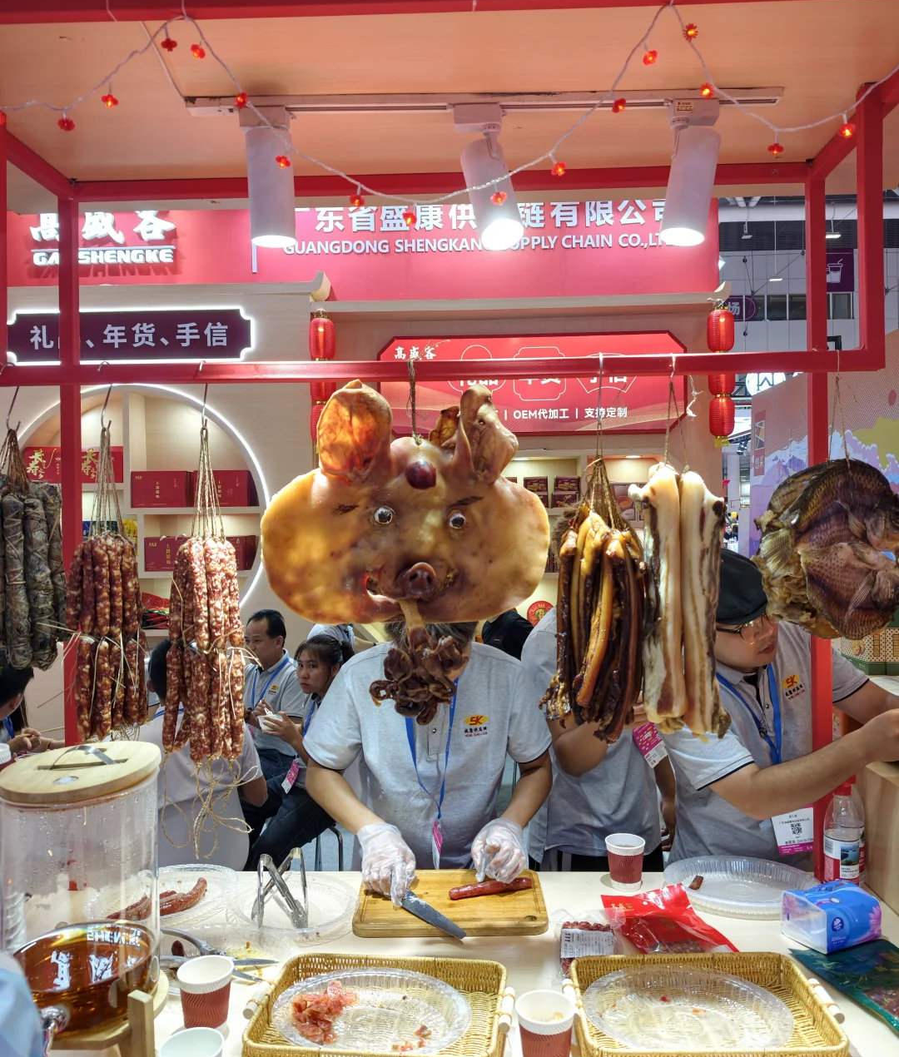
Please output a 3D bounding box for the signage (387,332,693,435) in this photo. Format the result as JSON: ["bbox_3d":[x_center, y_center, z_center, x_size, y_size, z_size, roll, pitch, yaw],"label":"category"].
[{"bbox_3d":[0.469,-0.818,4.700,1.730,0.540,0.050,-1,0,2],"label":"signage"}]

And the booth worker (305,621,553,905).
[{"bbox_3d":[-0.030,0.885,1.840,0.570,1.500,0.500,-1,0,-2],"label":"booth worker"}]

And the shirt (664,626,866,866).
[{"bbox_3d":[0.705,0.550,1.900,0.470,0.660,0.320,-1,7,-34],"label":"shirt"}]

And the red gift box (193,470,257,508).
[{"bbox_3d":[-1.333,-0.234,4.880,0.320,0.207,0.120,-1,0,2],"label":"red gift box"}]

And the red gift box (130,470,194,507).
[{"bbox_3d":[-1.706,-0.226,4.900,0.320,0.207,0.120,-1,0,2],"label":"red gift box"}]

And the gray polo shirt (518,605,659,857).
[{"bbox_3d":[0.375,0.515,2.130,0.440,0.670,0.280,-1,0,-22],"label":"gray polo shirt"}]

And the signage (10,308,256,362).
[{"bbox_3d":[-1.872,-1.123,4.850,1.420,0.310,0.060,-1,0,2],"label":"signage"}]

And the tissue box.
[{"bbox_3d":[0.678,0.690,1.470,0.135,0.068,0.085,-1,0,-23],"label":"tissue box"}]

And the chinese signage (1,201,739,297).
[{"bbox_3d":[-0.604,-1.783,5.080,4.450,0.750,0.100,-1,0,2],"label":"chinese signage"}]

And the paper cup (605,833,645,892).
[{"bbox_3d":[0.356,0.681,1.685,0.079,0.088,0.079,-1,0,0],"label":"paper cup"}]

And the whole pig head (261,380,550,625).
[{"bbox_3d":[-0.080,-0.047,1.500,0.520,0.445,0.170,-1,0,-5],"label":"whole pig head"}]

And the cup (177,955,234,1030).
[{"bbox_3d":[-0.360,0.690,1.222,0.079,0.088,0.079,-1,0,0],"label":"cup"}]

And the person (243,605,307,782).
[{"bbox_3d":[-0.860,1.000,3.480,0.520,1.260,0.780,0,0,38],"label":"person"}]

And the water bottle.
[{"bbox_3d":[0.775,0.610,1.635,0.066,0.230,0.066,-1,0,0],"label":"water bottle"}]

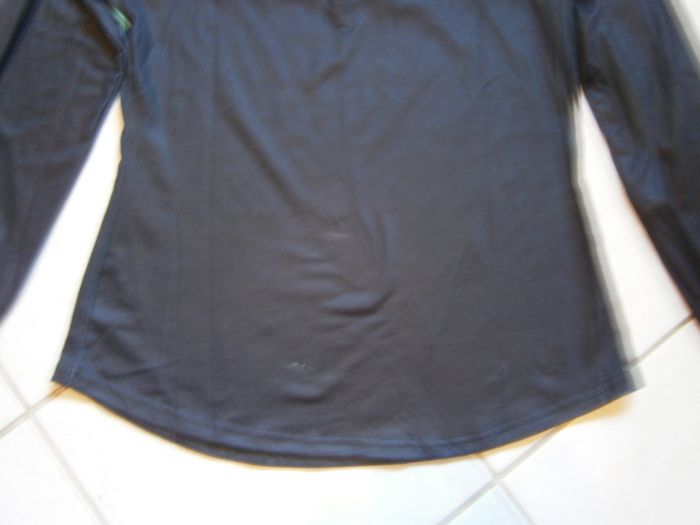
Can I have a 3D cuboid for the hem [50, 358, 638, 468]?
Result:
[{"bbox_3d":[-0.004,0.132,0.462,0.522,0.020,0.092,0,81,0],"label":"hem"}]

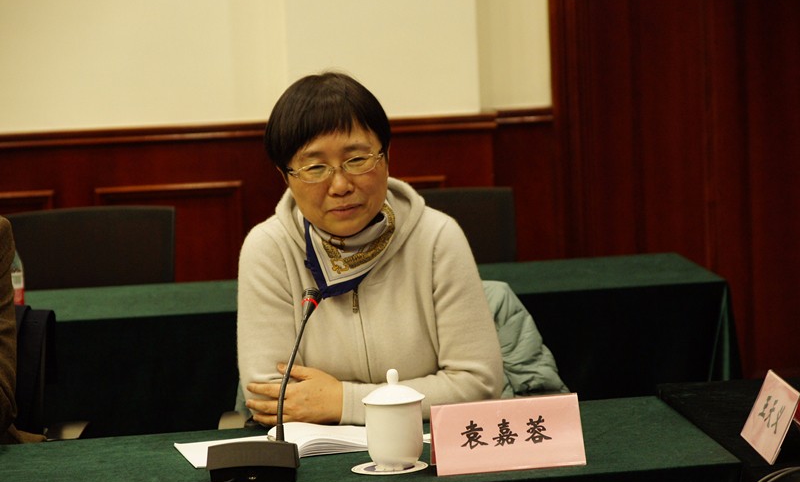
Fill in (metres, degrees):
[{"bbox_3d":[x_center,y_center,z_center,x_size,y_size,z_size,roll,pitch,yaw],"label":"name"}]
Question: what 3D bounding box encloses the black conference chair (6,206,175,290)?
[{"bbox_3d":[-0.663,0.390,5.530,0.540,0.900,0.580,-3,7,-11],"label":"black conference chair"}]

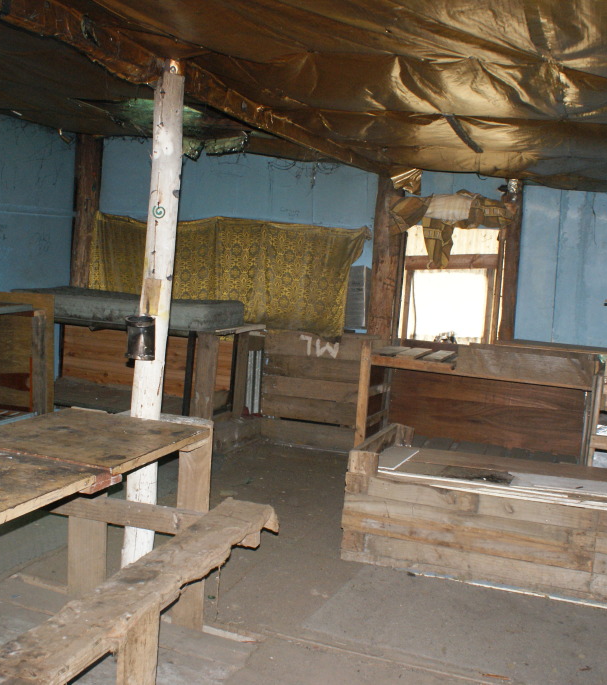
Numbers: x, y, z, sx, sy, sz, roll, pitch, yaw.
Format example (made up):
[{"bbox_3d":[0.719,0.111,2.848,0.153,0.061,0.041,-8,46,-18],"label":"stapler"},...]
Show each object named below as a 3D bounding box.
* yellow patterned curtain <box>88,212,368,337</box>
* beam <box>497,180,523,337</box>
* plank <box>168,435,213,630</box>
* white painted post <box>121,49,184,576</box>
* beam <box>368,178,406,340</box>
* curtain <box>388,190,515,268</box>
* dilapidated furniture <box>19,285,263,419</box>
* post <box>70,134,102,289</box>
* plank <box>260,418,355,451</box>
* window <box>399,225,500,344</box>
[{"bbox_3d":[-0.718,-0.565,6.228,2.550,0.880,0.080,6,7,24],"label":"yellow patterned curtain"},{"bbox_3d":[1.572,-0.118,5.951,0.125,2.241,0.125,4,5,20],"label":"beam"},{"bbox_3d":[-0.438,0.747,3.025,0.150,0.770,0.040,6,7,24],"label":"plank"},{"bbox_3d":[-0.673,-0.049,3.449,0.138,2.363,0.138,7,7,20],"label":"white painted post"},{"bbox_3d":[0.645,-0.217,6.285,0.200,2.279,0.200,6,6,20],"label":"beam"},{"bbox_3d":[1.124,-0.864,5.881,0.937,0.591,0.120,5,6,20],"label":"curtain"},{"bbox_3d":[-1.321,0.128,6.144,1.910,1.040,0.820,6,7,24],"label":"dilapidated furniture"},{"bbox_3d":[-2.087,-0.625,7.258,0.210,2.628,0.210,8,7,20],"label":"post"},{"bbox_3d":[0.043,0.697,6.004,0.860,0.230,0.040,6,7,24],"label":"plank"},{"bbox_3d":[1.045,-0.406,5.520,0.660,0.840,0.080,6,7,24],"label":"window"}]

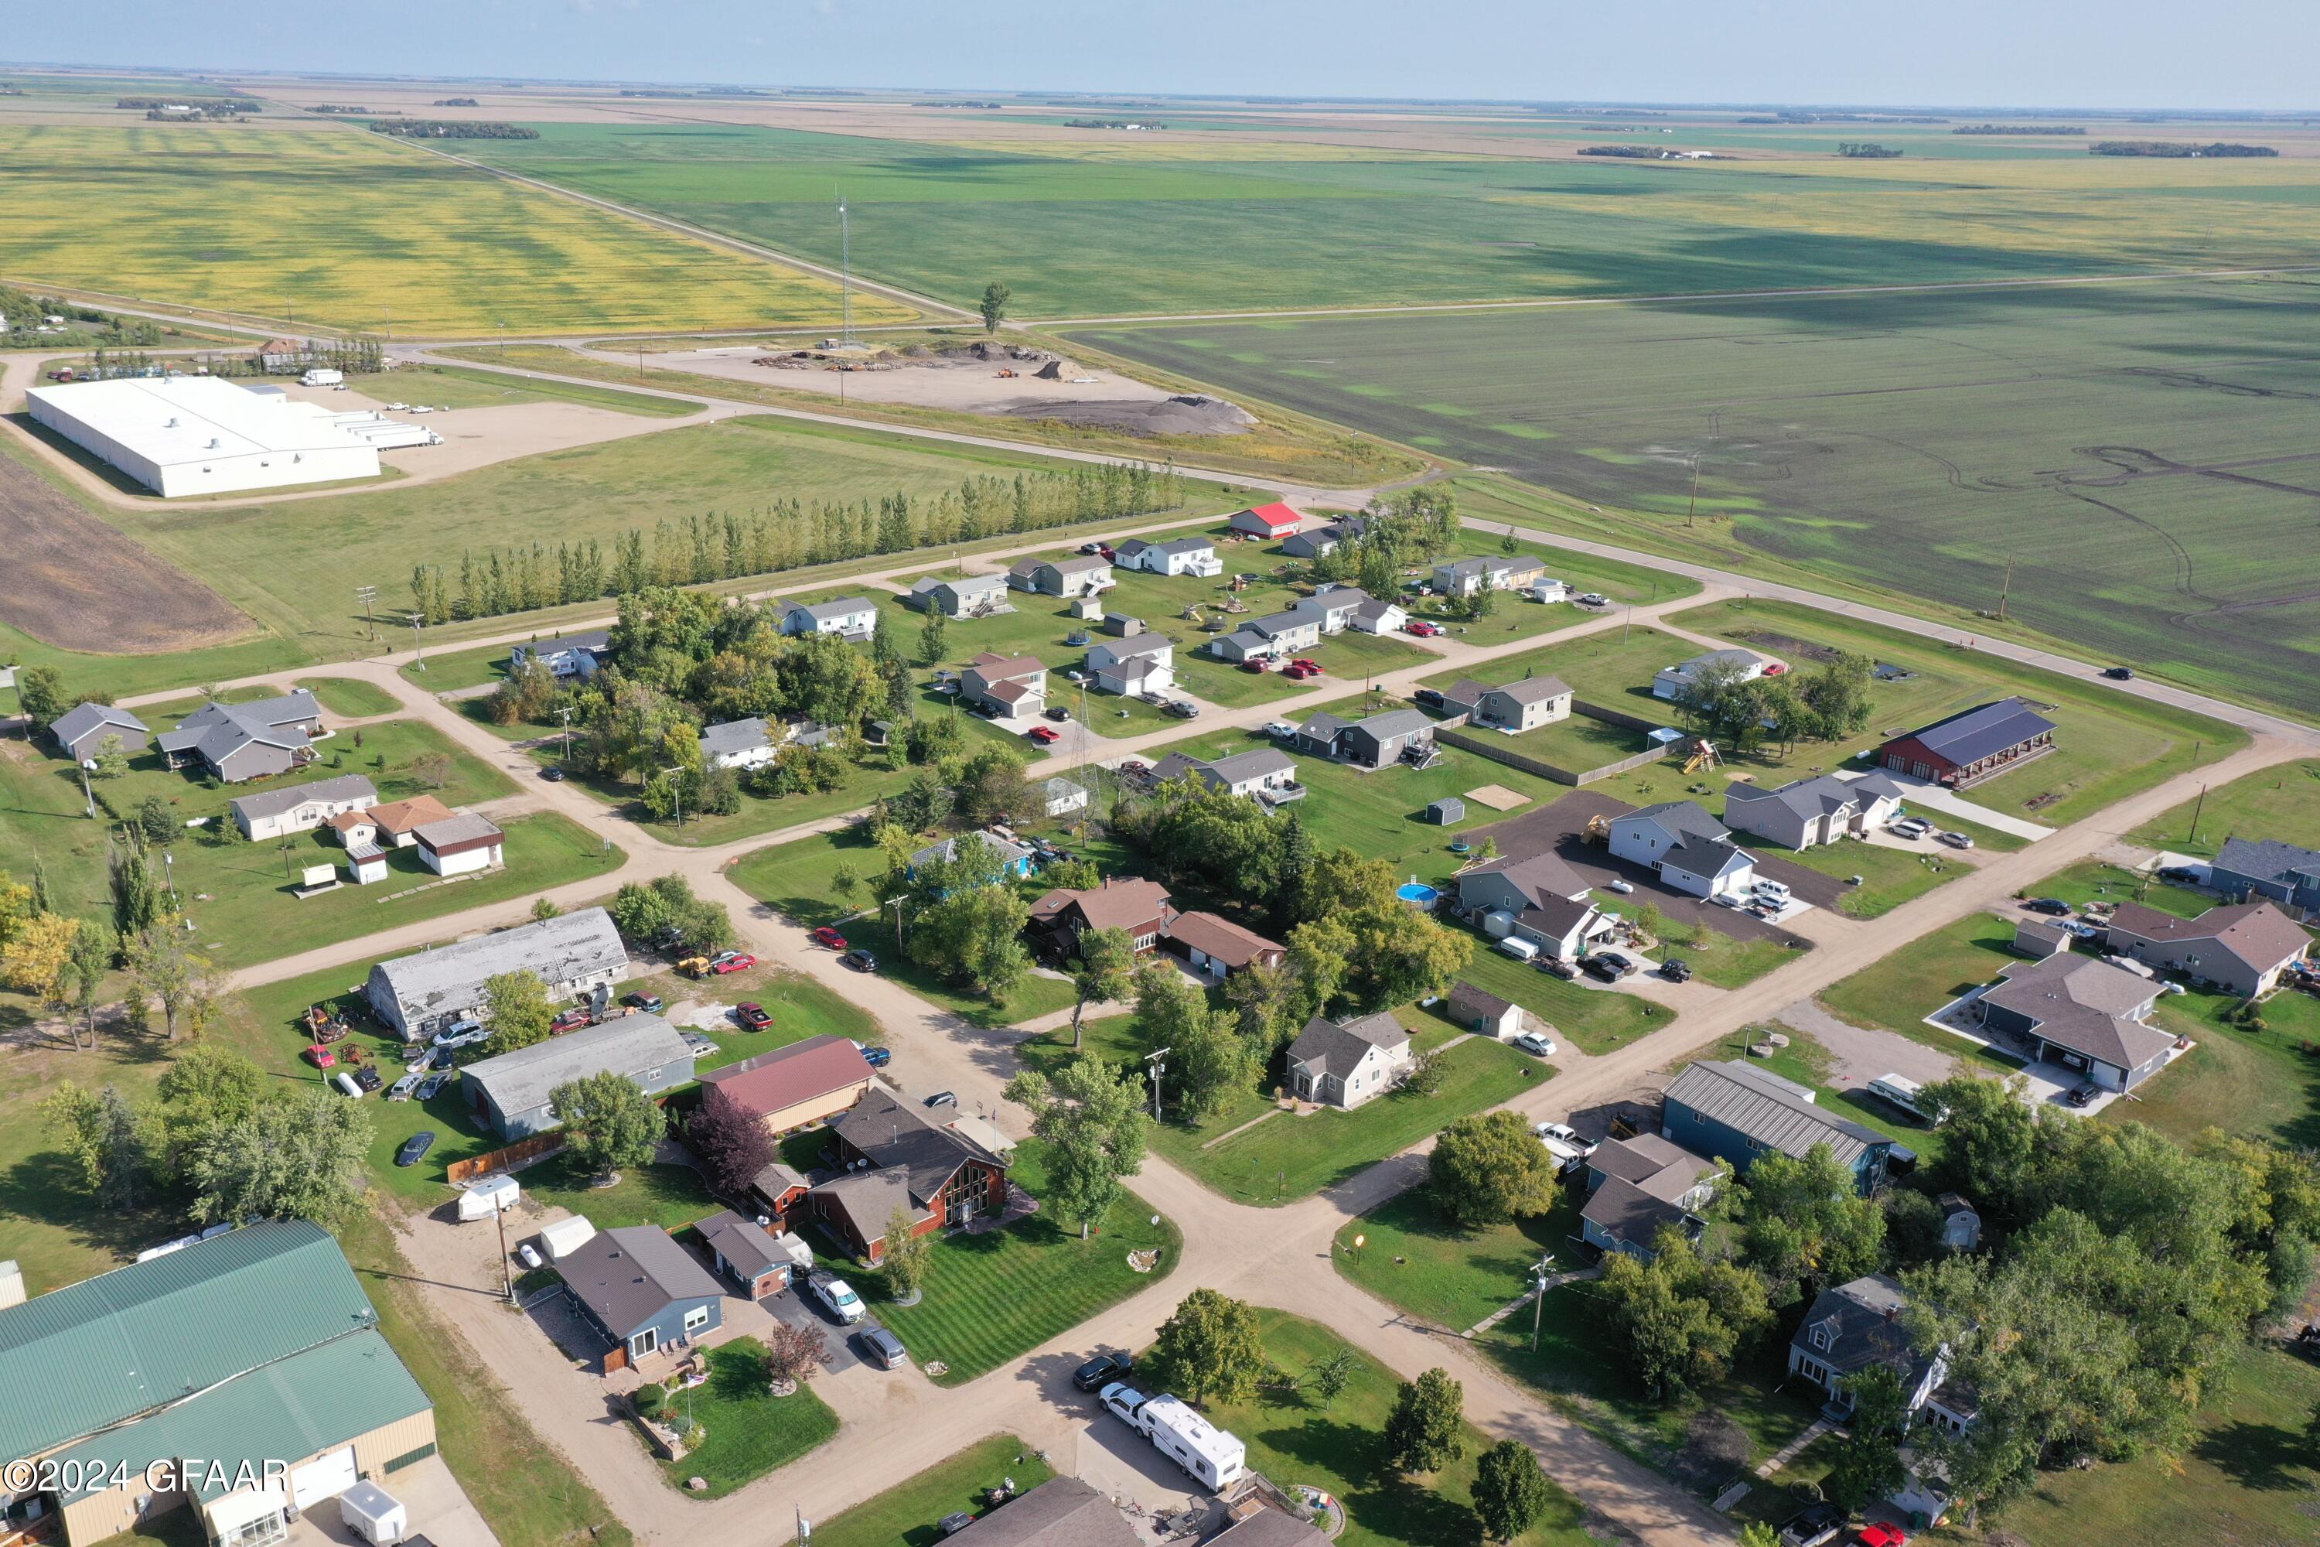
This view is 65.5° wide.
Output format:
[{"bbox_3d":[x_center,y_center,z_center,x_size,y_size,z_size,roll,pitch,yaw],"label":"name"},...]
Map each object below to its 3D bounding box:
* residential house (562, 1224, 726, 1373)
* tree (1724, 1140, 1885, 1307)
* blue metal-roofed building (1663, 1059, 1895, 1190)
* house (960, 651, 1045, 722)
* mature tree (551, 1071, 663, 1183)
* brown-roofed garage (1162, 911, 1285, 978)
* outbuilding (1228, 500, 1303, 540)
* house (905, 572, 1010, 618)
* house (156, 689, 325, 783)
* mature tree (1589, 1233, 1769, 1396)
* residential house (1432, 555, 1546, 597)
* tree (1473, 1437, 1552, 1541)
[{"bbox_3d":[-42.432,42.010,147.726,9.000,4.500,12.800,-16,27,-37],"label":"residential house"},{"bbox_3d":[56.164,39.327,157.546,13.410,13.950,13.410,1,21,0],"label":"tree"},{"bbox_3d":[58.623,33.876,171.844,9.600,6.400,19.000,-16,27,-37],"label":"blue metal-roofed building"},{"bbox_3d":[-24.573,-15.036,305.985,12.300,6.100,14.200,-15,26,-36],"label":"house"},{"bbox_3d":[-49.202,31.900,161.008,9.600,10.000,9.600,-17,27,-39],"label":"mature tree"},{"bbox_3d":[7.630,19.631,208.301,7.500,3.700,12.500,-15,26,-36],"label":"brown-roofed garage"},{"bbox_3d":[25.200,-60.050,426.020,11.200,5.600,13.600,-17,28,-40],"label":"outbuilding"},{"bbox_3d":[-37.168,-34.225,341.382,13.875,5.630,14.076,-17,27,-39],"label":"house"},{"bbox_3d":[-144.890,-6.425,287.102,24.300,6.000,25.500,-16,27,-38],"label":"house"},{"bbox_3d":[41.964,43.846,145.407,13.740,13.650,13.740,1,21,0],"label":"mature tree"},{"bbox_3d":[67.576,-41.132,369.593,24.900,5.800,9.000,-15,26,-36],"label":"residential house"},{"bbox_3d":[26.058,54.076,134.991,5.100,9.000,5.100,1,21,0],"label":"tree"}]

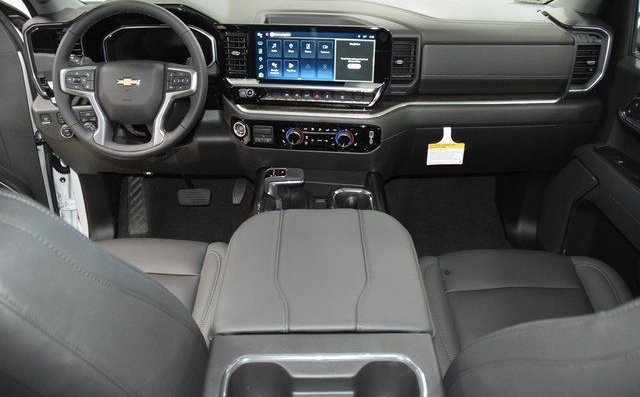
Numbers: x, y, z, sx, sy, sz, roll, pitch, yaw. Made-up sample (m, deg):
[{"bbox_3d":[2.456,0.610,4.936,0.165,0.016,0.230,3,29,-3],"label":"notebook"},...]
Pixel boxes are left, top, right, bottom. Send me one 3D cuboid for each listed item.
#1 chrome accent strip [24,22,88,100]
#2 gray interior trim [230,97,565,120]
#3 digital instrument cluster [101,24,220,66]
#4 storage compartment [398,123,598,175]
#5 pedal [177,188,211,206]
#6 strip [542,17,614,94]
[{"bbox_3d":[-0.718,-0.376,1.319,0.160,0.200,0.060,0,26,0],"label":"chrome accent strip"},{"bbox_3d":[0.219,-0.254,1.342,0.900,0.050,0.085,0,26,0],"label":"gray interior trim"},{"bbox_3d":[-0.441,-0.421,1.325,0.300,0.120,0.050,0,18,0],"label":"digital instrument cluster"},{"bbox_3d":[0.513,-0.146,1.403,0.520,0.145,0.120,-1,26,-3],"label":"storage compartment"},{"bbox_3d":[-0.448,-0.007,1.699,0.120,0.066,0.040,0,-4,0],"label":"pedal"},{"bbox_3d":[0.708,-0.401,1.345,0.175,0.200,0.100,2,26,4],"label":"strip"}]

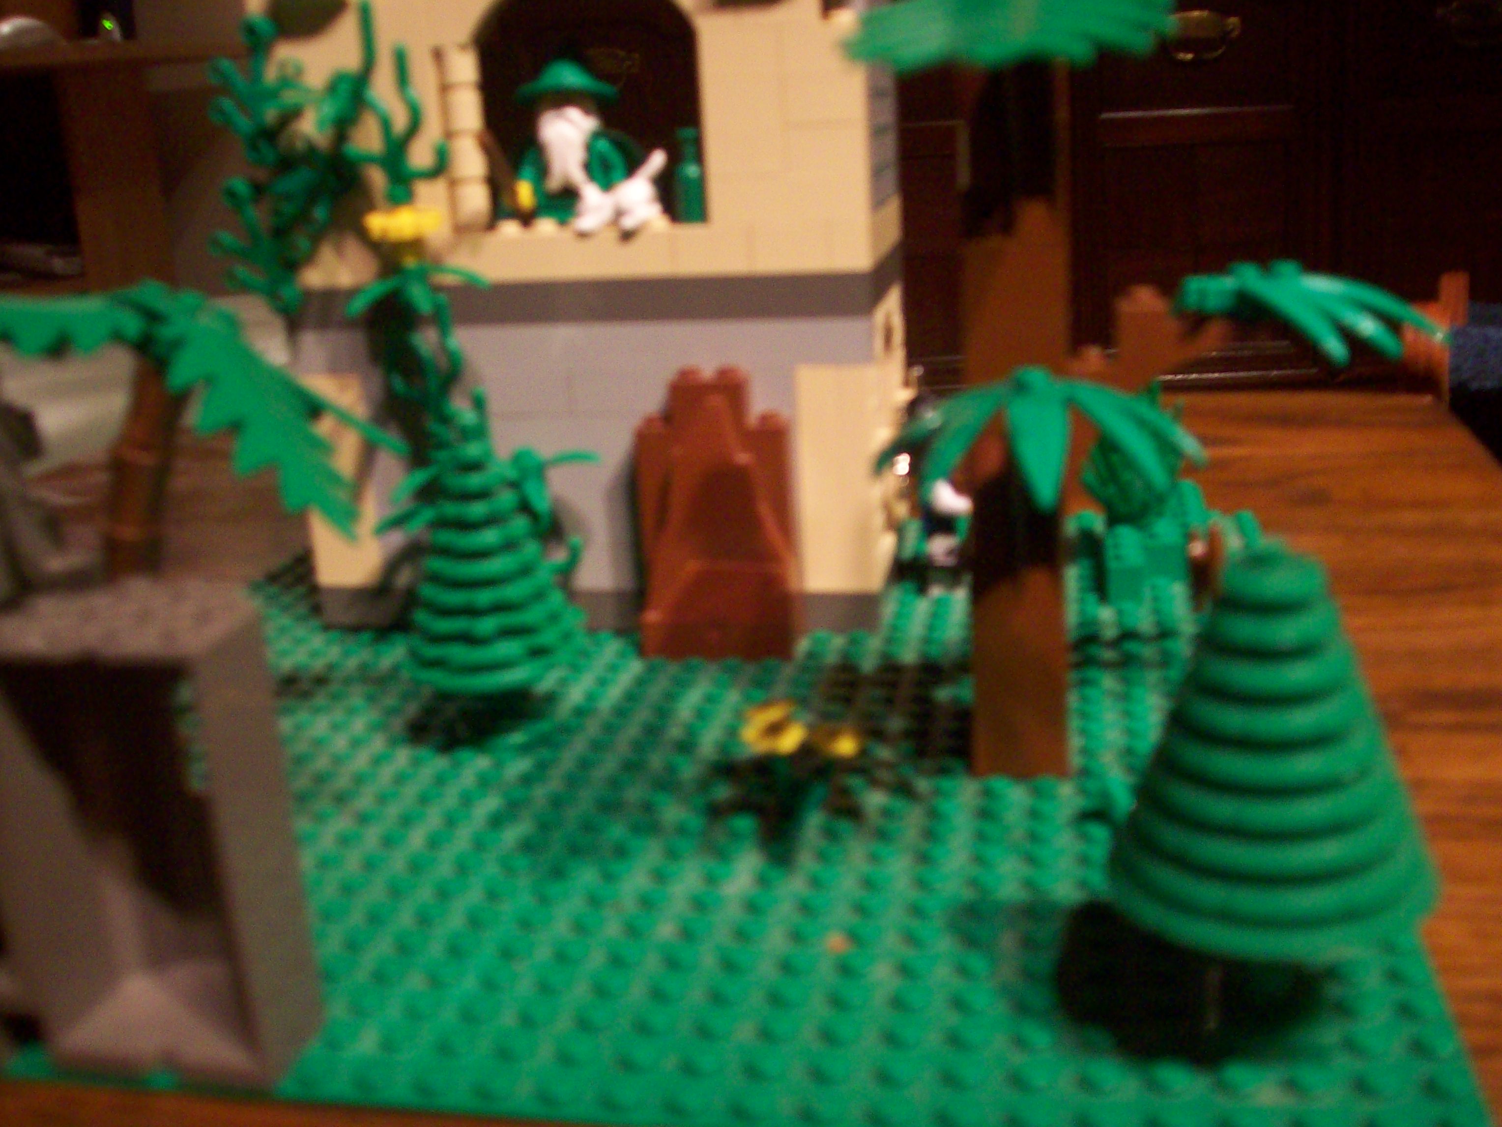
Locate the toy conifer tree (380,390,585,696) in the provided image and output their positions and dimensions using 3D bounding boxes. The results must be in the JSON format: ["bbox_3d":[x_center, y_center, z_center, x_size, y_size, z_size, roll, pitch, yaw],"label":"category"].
[{"bbox_3d":[-0.051,-0.002,0.291,0.033,0.056,0.033,0,17,12],"label":"toy conifer tree"}]

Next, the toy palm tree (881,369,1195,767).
[{"bbox_3d":[0.046,0.004,0.248,0.049,0.071,0.044,0,17,12],"label":"toy palm tree"}]

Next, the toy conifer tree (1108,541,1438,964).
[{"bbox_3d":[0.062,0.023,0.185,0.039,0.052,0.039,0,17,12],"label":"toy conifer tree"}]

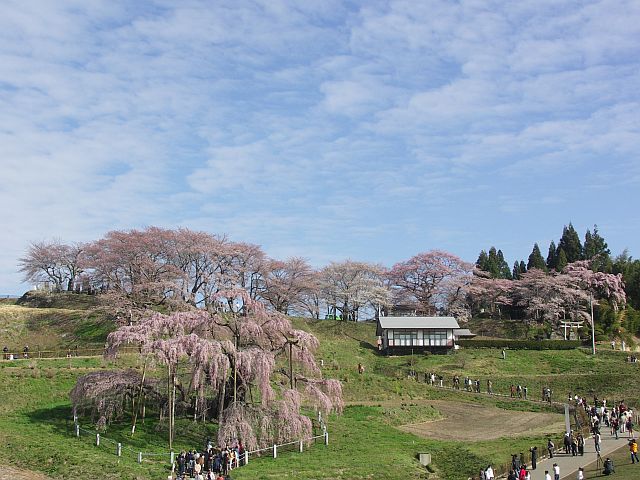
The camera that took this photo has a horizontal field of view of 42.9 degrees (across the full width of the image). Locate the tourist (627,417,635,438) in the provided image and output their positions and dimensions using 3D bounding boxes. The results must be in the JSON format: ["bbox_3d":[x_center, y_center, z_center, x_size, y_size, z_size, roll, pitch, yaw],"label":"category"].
[{"bbox_3d":[25.191,15.212,66.000,0.500,1.630,0.450,0,-5,0],"label":"tourist"}]

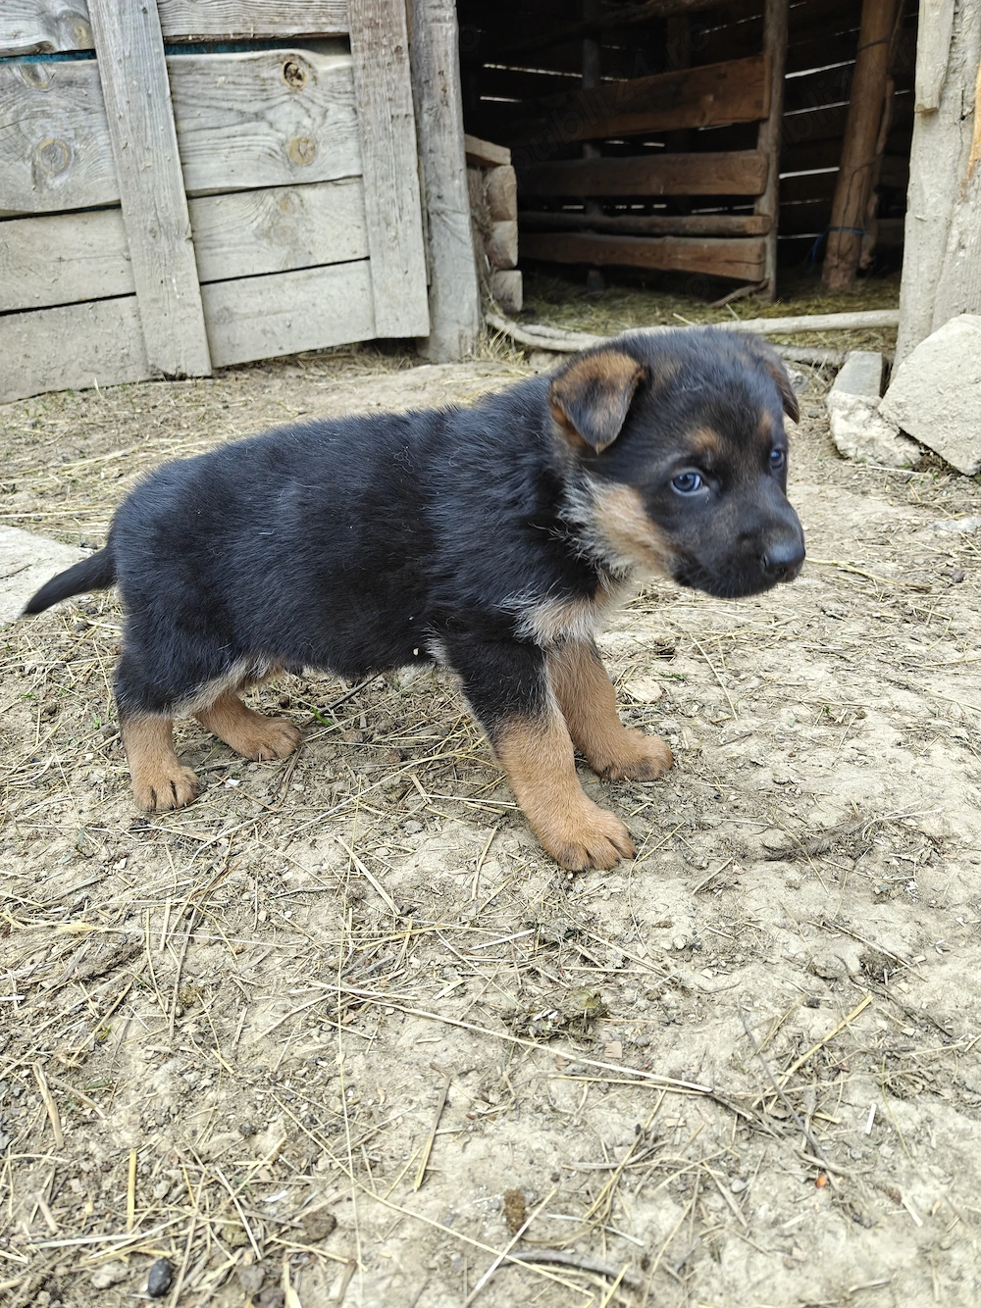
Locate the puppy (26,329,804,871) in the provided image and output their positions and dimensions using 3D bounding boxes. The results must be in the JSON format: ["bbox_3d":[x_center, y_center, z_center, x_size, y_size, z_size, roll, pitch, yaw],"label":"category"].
[{"bbox_3d":[-0.085,-0.037,0.551,0.487,0.291,0.180,3,27,13],"label":"puppy"}]

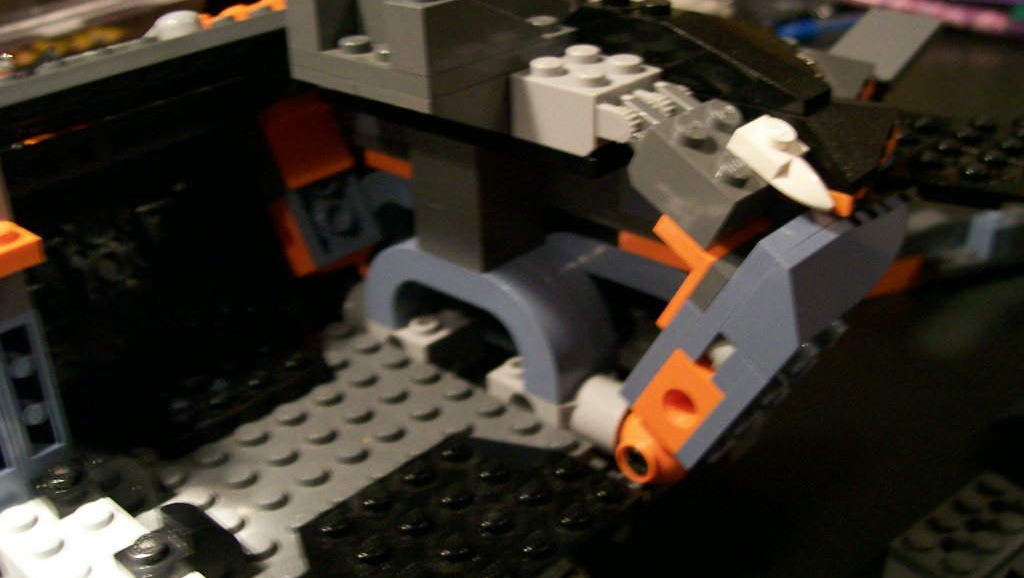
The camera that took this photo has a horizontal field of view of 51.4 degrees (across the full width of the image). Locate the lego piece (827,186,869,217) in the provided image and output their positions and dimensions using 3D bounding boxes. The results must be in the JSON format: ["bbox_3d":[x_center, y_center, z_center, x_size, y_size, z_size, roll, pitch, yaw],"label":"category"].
[{"bbox_3d":[0.046,-0.014,0.153,0.008,0.004,0.008,21,35,38],"label":"lego piece"}]

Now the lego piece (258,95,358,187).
[{"bbox_3d":[-0.042,-0.030,0.214,0.016,0.016,0.004,-28,4,-40],"label":"lego piece"}]

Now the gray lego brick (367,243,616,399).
[{"bbox_3d":[-0.005,0.001,0.193,0.048,0.019,0.016,21,35,38],"label":"gray lego brick"}]

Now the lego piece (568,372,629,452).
[{"bbox_3d":[0.017,0.021,0.181,0.009,0.011,0.011,21,35,38],"label":"lego piece"}]

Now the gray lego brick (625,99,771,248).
[{"bbox_3d":[0.026,-0.019,0.150,0.016,0.011,0.022,-28,64,-40],"label":"gray lego brick"}]

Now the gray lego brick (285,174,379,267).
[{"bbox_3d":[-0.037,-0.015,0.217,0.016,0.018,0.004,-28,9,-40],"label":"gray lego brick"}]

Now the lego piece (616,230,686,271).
[{"bbox_3d":[0.026,-0.007,0.174,0.016,0.003,0.008,21,35,38],"label":"lego piece"}]

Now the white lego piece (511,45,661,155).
[{"bbox_3d":[0.014,-0.027,0.157,0.024,0.011,0.016,21,35,38],"label":"white lego piece"}]

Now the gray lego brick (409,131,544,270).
[{"bbox_3d":[-0.006,-0.018,0.183,0.016,0.022,0.016,21,35,38],"label":"gray lego brick"}]

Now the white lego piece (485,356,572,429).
[{"bbox_3d":[0.006,0.018,0.188,0.016,0.011,0.012,21,35,38],"label":"white lego piece"}]

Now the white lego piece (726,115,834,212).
[{"bbox_3d":[0.038,-0.017,0.144,0.008,0.005,0.017,-28,64,-40],"label":"white lego piece"}]

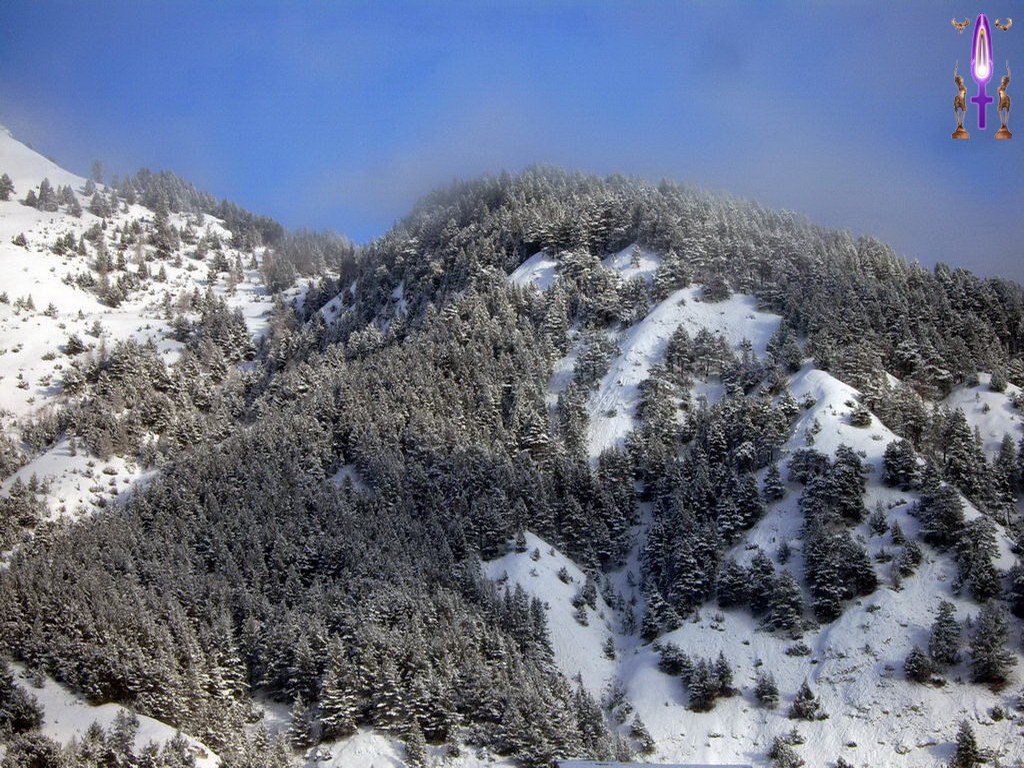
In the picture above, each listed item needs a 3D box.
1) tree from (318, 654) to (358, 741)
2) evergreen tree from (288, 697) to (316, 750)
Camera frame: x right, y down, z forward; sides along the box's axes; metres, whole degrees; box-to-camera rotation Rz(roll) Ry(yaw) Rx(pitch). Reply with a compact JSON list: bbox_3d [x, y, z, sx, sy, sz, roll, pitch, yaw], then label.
[{"bbox_3d":[-17.437,31.406,330.000,4.020,8.844,4.020,0,-8,0],"label":"tree"},{"bbox_3d":[-20.863,33.760,327.000,2.788,5.477,2.788,0,-8,0],"label":"evergreen tree"}]

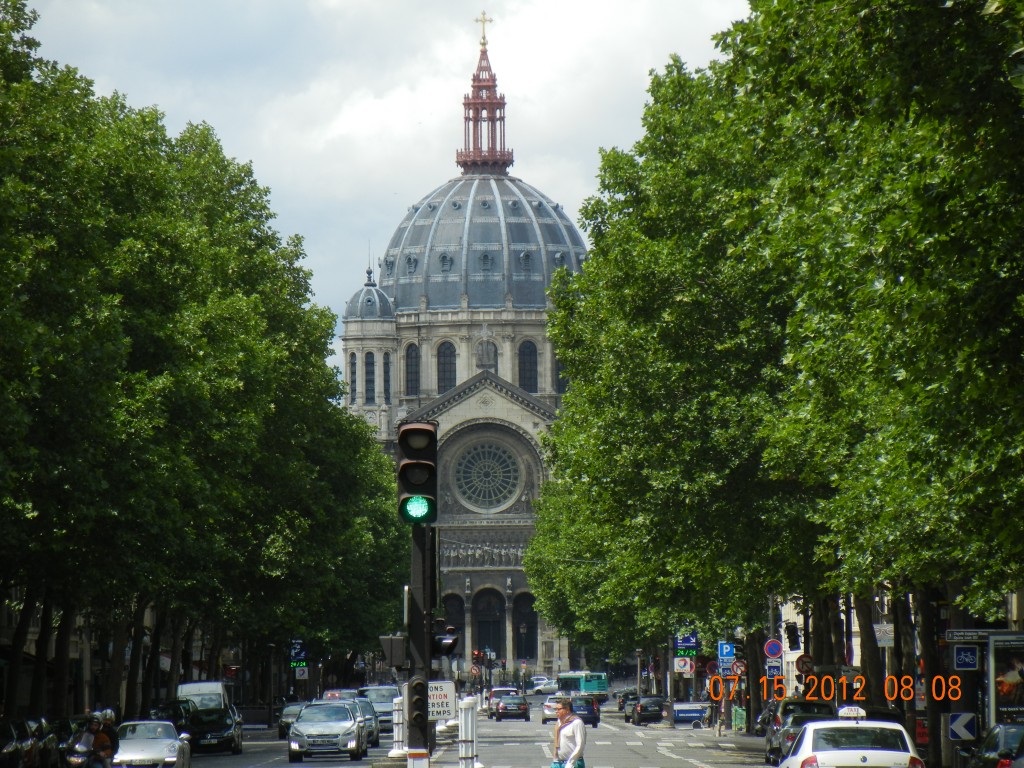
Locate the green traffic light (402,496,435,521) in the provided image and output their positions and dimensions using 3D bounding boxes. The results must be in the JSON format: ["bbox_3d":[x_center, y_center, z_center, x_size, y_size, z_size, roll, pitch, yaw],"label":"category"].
[{"bbox_3d":[-0.840,1.112,60.500,0.320,0.280,0.300,0,-3,-3],"label":"green traffic light"}]

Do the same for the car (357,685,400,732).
[{"bbox_3d":[-5.359,13.226,274.000,1.880,1.920,4.750,0,-3,0],"label":"car"}]

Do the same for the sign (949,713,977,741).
[{"bbox_3d":[8.721,6.623,131.000,0.510,0.520,0.050,-1,-3,2],"label":"sign"}]

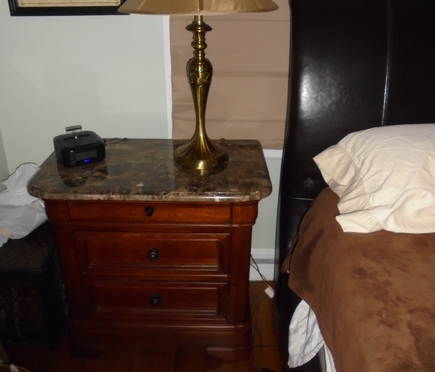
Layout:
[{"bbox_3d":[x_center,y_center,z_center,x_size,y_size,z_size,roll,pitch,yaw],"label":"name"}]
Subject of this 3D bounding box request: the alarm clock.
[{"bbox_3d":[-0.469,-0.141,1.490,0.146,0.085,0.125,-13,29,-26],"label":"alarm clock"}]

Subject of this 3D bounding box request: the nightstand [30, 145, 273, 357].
[{"bbox_3d":[-0.211,0.232,1.625,0.747,0.697,0.470,1,26,0],"label":"nightstand"}]

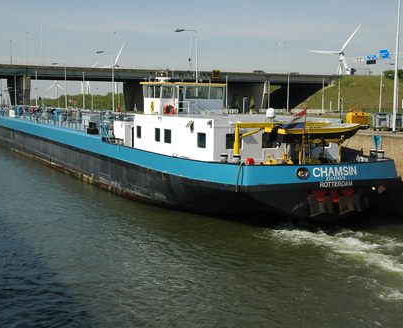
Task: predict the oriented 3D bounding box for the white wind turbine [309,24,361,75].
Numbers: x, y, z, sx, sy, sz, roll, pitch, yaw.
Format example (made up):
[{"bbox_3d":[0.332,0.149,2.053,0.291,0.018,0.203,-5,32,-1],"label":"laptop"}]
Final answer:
[{"bbox_3d":[137.880,-99.360,655.870,55.000,88.200,10.500,3,6,25],"label":"white wind turbine"}]

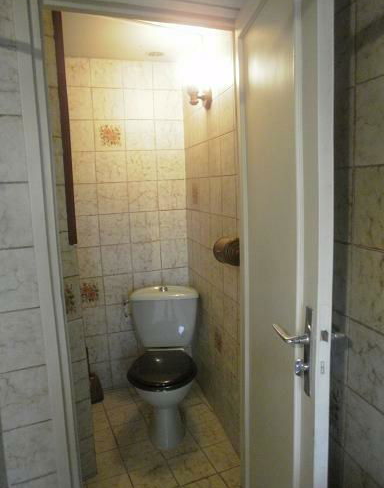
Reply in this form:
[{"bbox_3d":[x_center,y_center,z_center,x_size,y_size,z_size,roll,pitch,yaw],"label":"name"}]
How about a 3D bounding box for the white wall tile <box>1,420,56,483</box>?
[{"bbox_3d":[-0.546,0.703,1.304,0.148,0.200,0.010,-5,9,-23],"label":"white wall tile"}]

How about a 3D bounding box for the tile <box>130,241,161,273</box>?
[{"bbox_3d":[-0.308,0.087,2.621,0.198,0.200,0.010,-5,8,-19],"label":"tile"}]

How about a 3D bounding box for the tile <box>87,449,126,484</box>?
[{"bbox_3d":[-0.444,1.123,1.938,0.197,0.010,0.197,-5,9,-23],"label":"tile"}]

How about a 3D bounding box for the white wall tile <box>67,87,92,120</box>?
[{"bbox_3d":[-0.711,-0.865,2.355,0.197,0.199,0.010,-4,9,-15],"label":"white wall tile"}]

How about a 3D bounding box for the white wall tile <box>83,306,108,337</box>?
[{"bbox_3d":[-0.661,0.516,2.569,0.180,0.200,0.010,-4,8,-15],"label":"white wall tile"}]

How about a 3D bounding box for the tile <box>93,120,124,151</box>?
[{"bbox_3d":[-0.520,-0.687,2.431,0.197,0.199,0.010,-4,9,-15],"label":"tile"}]

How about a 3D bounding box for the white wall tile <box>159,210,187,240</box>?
[{"bbox_3d":[-0.126,-0.126,2.619,0.197,0.199,0.010,-4,9,-15],"label":"white wall tile"}]

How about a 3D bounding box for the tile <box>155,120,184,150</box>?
[{"bbox_3d":[-0.145,-0.716,2.535,0.197,0.199,0.010,-4,9,-15],"label":"tile"}]

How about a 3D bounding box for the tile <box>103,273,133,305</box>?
[{"bbox_3d":[-0.492,0.304,2.619,0.198,0.203,0.010,-4,8,-17],"label":"tile"}]

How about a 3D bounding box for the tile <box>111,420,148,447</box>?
[{"bbox_3d":[-0.340,1.084,2.190,0.197,0.010,0.197,-5,9,-23],"label":"tile"}]

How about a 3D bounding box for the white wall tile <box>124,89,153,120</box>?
[{"bbox_3d":[-0.339,-0.896,2.456,0.197,0.199,0.010,-4,9,-15],"label":"white wall tile"}]

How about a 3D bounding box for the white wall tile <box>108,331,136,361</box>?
[{"bbox_3d":[-0.478,0.705,2.675,0.198,0.203,0.010,-4,8,-17],"label":"white wall tile"}]

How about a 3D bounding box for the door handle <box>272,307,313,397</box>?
[{"bbox_3d":[0.251,0.257,0.988,0.060,0.234,0.125,-3,8,-7],"label":"door handle"}]

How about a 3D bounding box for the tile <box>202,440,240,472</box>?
[{"bbox_3d":[0.168,1.086,1.963,0.175,0.010,0.198,-5,9,-22],"label":"tile"}]

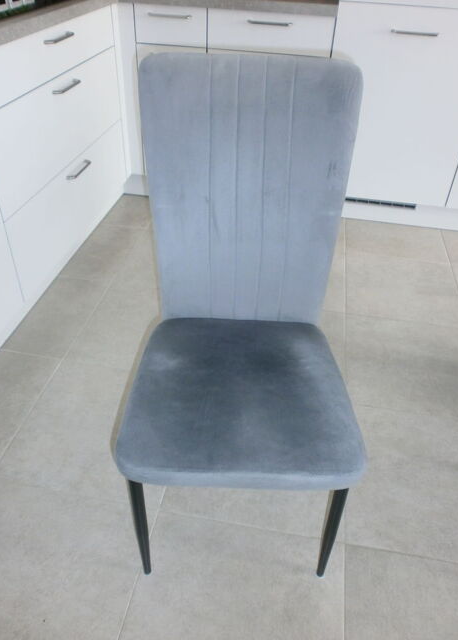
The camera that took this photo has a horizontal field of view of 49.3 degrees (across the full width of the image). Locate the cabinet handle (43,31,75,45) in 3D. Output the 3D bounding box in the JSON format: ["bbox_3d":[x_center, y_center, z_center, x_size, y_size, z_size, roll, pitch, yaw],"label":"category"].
[{"bbox_3d":[-0.531,-0.889,1.574,0.034,0.014,0.165,8,39,7],"label":"cabinet handle"}]

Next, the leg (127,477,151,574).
[{"bbox_3d":[-0.169,0.407,0.974,0.031,0.390,0.032,2,39,-1],"label":"leg"}]

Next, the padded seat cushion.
[{"bbox_3d":[0.022,0.122,0.938,0.418,0.064,0.405,2,39,-1],"label":"padded seat cushion"}]

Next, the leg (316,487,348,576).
[{"bbox_3d":[0.199,0.419,0.978,0.033,0.390,0.032,2,39,-1],"label":"leg"}]

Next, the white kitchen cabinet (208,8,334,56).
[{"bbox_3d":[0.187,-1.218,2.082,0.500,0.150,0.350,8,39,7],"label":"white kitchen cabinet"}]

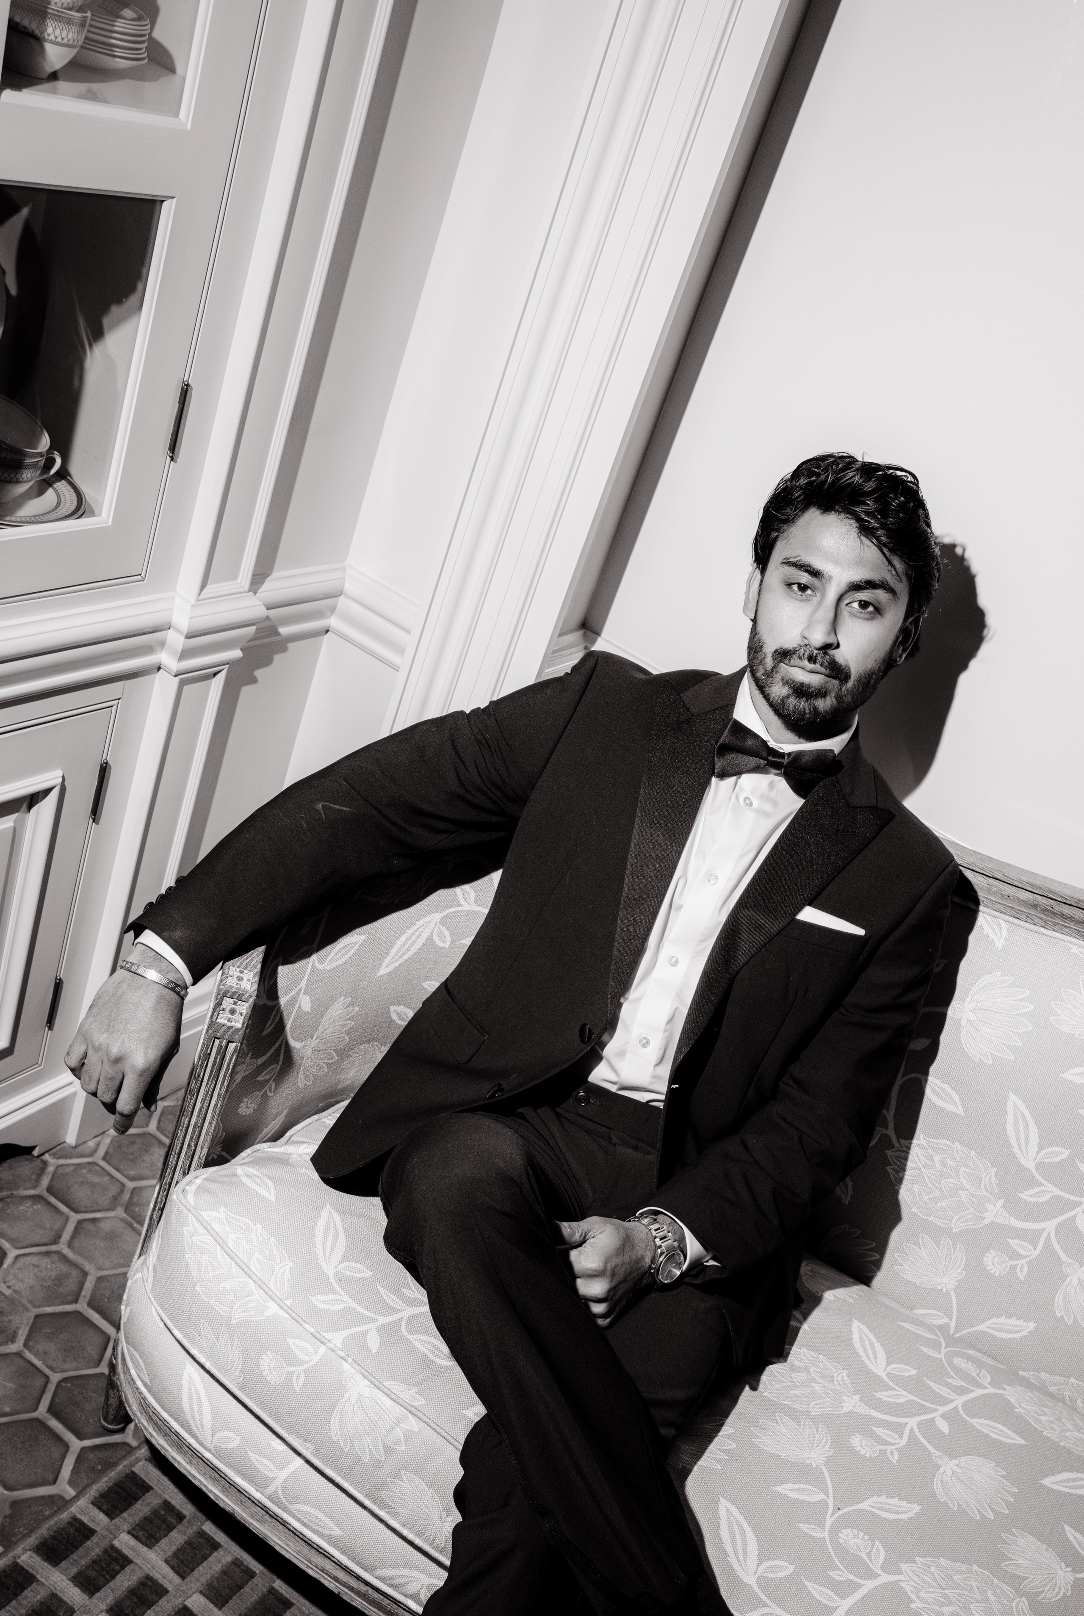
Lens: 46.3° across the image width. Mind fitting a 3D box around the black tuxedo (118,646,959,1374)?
[{"bbox_3d":[0.057,0.182,1.365,0.690,0.580,0.560,29,26,16],"label":"black tuxedo"}]

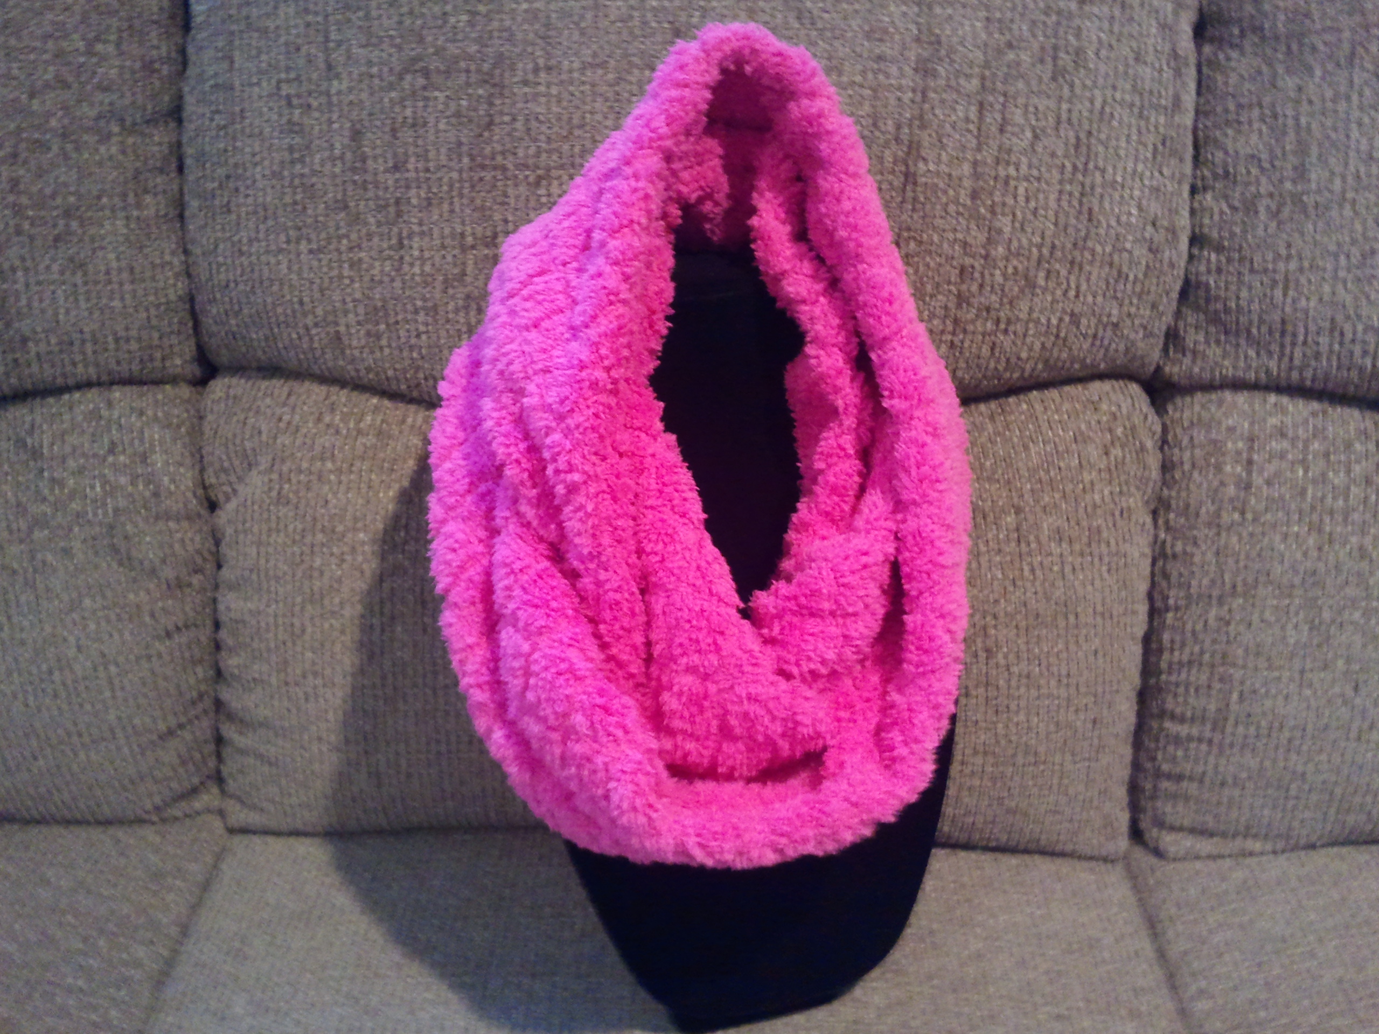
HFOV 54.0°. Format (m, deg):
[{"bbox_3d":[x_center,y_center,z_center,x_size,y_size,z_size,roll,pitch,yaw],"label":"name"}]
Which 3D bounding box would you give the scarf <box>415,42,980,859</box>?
[{"bbox_3d":[0.005,-0.035,0.675,0.260,0.400,0.190,-1,16,-3],"label":"scarf"}]

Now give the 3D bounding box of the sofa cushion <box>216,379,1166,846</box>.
[{"bbox_3d":[-0.003,0.058,0.895,0.590,0.310,0.160,1,11,2],"label":"sofa cushion"}]

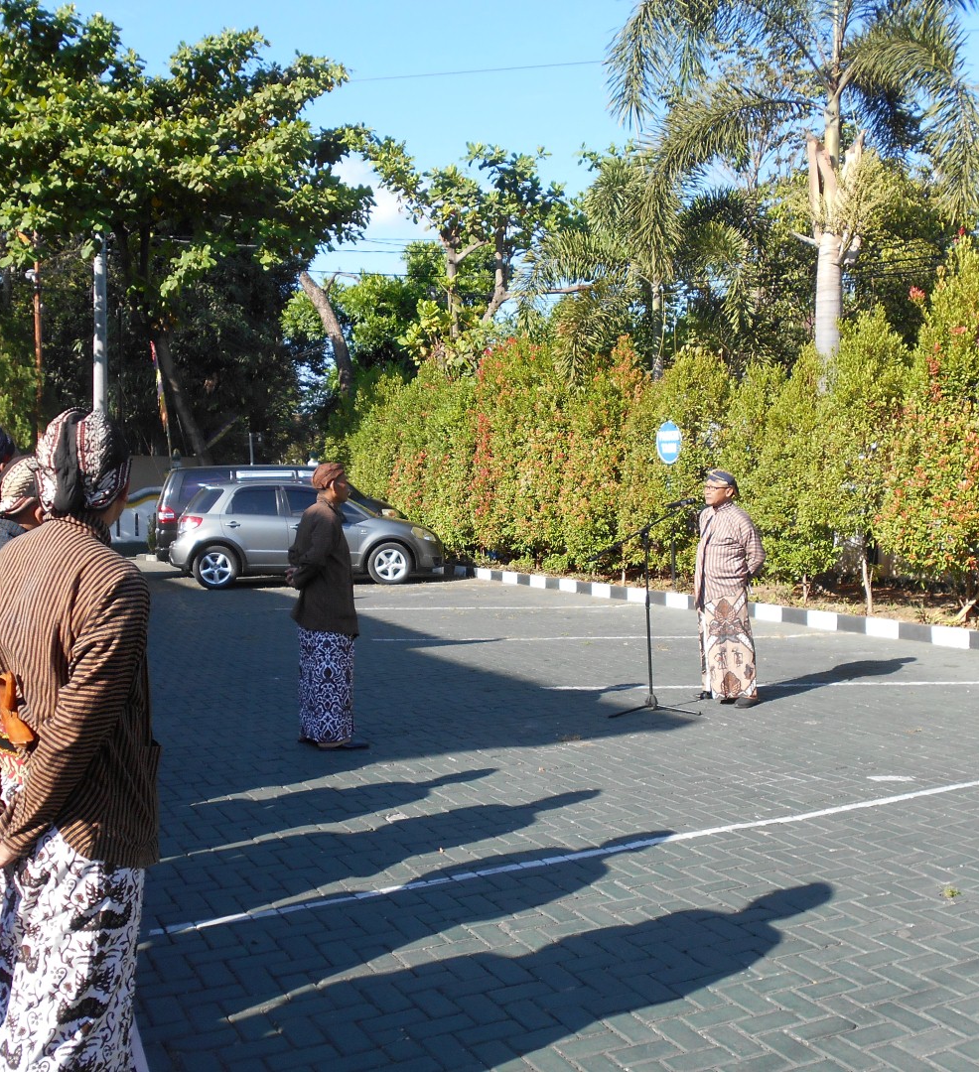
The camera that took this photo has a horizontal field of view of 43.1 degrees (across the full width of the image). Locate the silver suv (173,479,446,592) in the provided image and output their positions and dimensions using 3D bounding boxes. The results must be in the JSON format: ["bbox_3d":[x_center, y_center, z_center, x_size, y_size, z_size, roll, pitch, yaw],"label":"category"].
[{"bbox_3d":[-2.900,-0.072,18.950,4.140,1.605,1.755,-1,2,-17],"label":"silver suv"}]

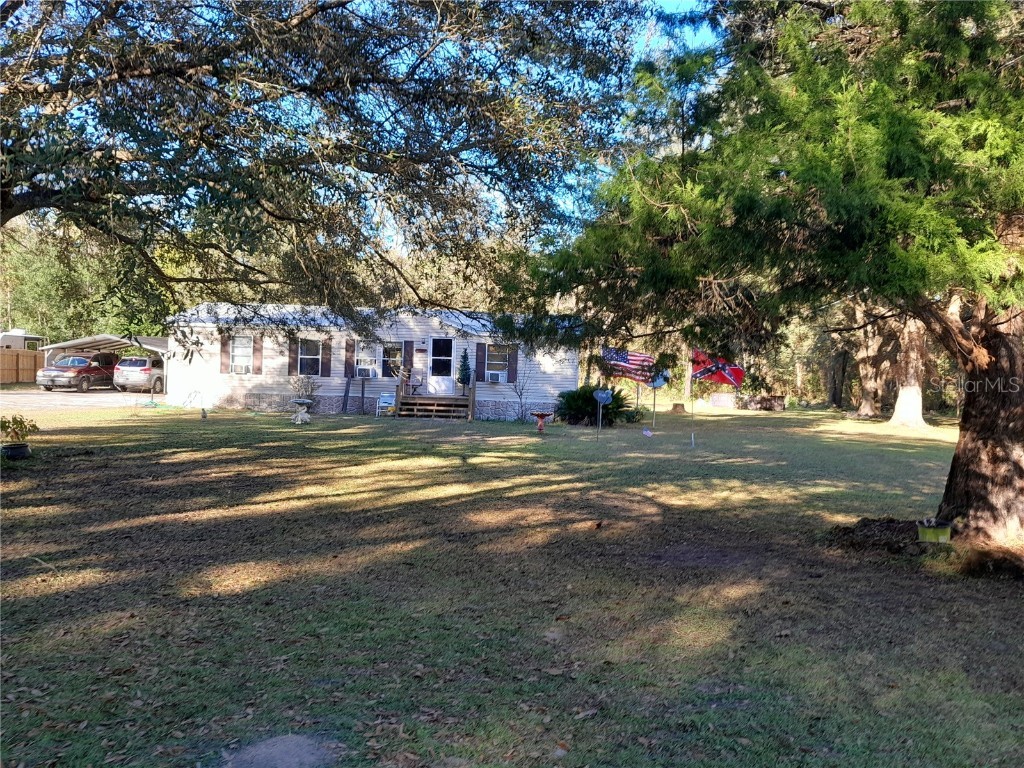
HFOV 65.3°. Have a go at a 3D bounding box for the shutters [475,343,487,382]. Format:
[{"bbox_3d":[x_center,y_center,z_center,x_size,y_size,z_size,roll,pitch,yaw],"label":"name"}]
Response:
[{"bbox_3d":[-1.097,-0.758,28.550,0.350,1.390,0.050,2,1,0],"label":"shutters"}]

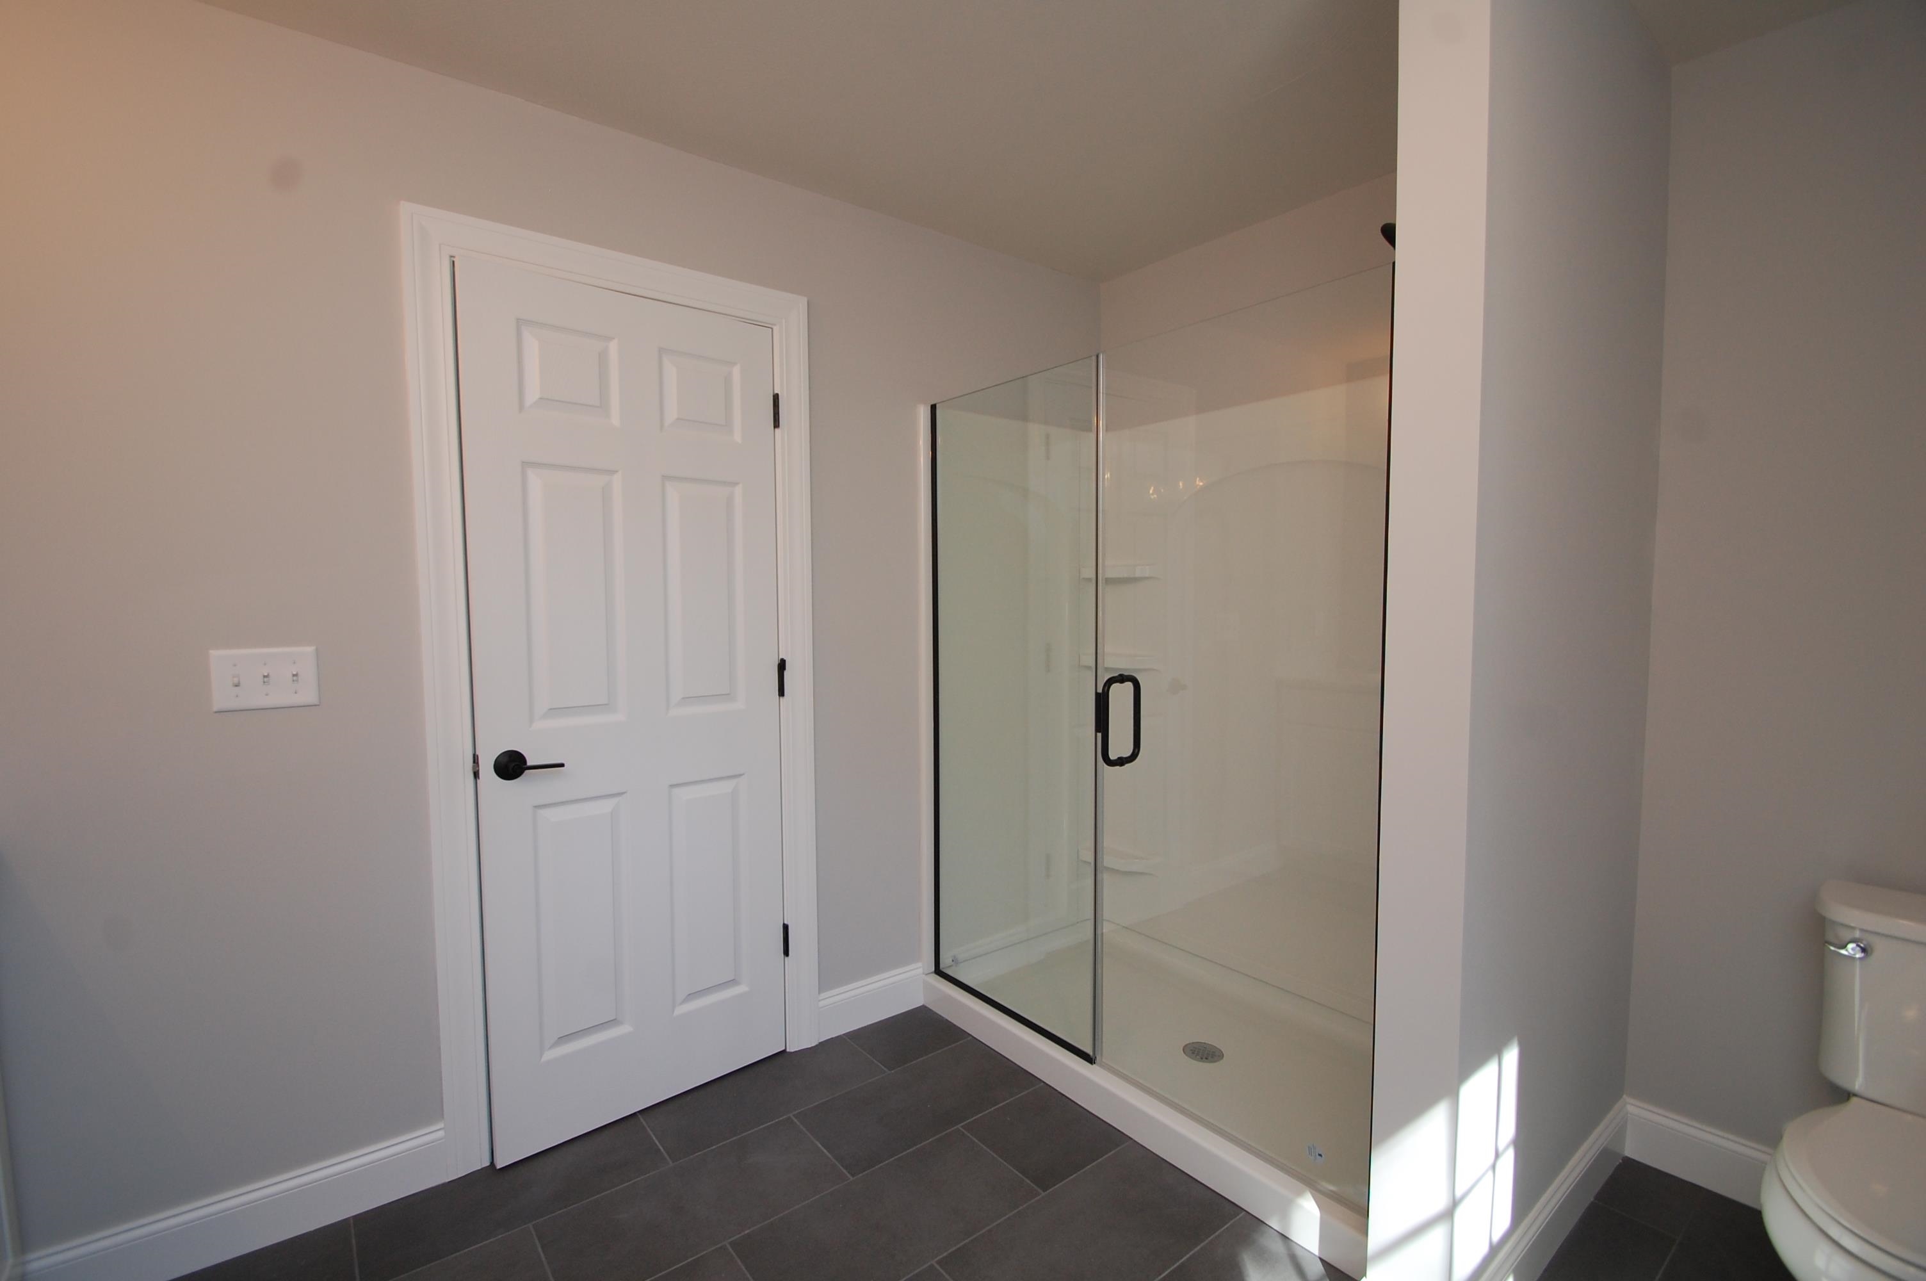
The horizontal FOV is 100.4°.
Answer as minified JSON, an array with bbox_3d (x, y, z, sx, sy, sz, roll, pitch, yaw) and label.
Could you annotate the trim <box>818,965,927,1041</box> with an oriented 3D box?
[{"bbox_3d":[-0.270,1.107,2.451,0.379,0.140,0.025,-3,4,-38],"label":"trim"}]

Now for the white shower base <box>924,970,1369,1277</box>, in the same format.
[{"bbox_3d":[0.661,1.118,2.247,0.835,0.106,1.520,-3,4,-38],"label":"white shower base"}]

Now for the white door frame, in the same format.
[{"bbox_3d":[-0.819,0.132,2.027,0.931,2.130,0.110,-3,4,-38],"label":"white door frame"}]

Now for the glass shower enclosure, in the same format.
[{"bbox_3d":[0.656,0.186,2.183,0.805,1.785,1.470,-3,4,-38],"label":"glass shower enclosure"}]

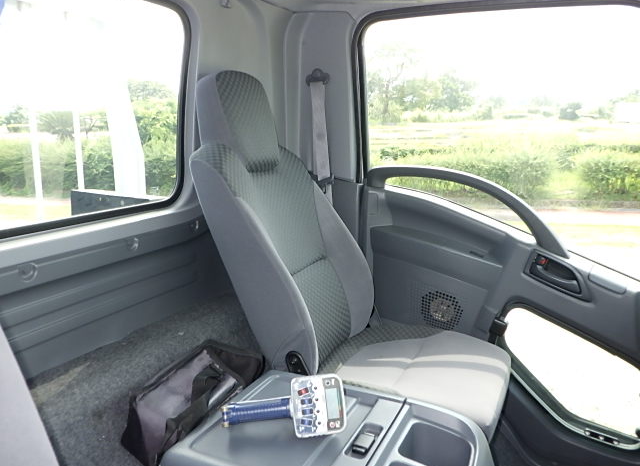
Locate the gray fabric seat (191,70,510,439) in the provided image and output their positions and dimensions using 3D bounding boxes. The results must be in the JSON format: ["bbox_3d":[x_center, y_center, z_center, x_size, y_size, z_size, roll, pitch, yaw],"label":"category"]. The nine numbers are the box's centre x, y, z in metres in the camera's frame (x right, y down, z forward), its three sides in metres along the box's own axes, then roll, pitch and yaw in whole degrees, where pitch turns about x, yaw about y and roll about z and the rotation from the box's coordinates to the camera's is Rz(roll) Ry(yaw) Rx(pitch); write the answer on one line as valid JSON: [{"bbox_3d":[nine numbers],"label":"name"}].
[{"bbox_3d":[0.089,0.059,1.360,0.820,0.955,0.500,7,14,24],"label":"gray fabric seat"}]

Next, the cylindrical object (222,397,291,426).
[{"bbox_3d":[-0.117,0.339,0.980,0.132,0.038,0.038,-1,13,-10],"label":"cylindrical object"}]

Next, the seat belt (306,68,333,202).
[{"bbox_3d":[0.005,-0.317,1.686,0.080,0.426,0.040,3,13,25],"label":"seat belt"}]

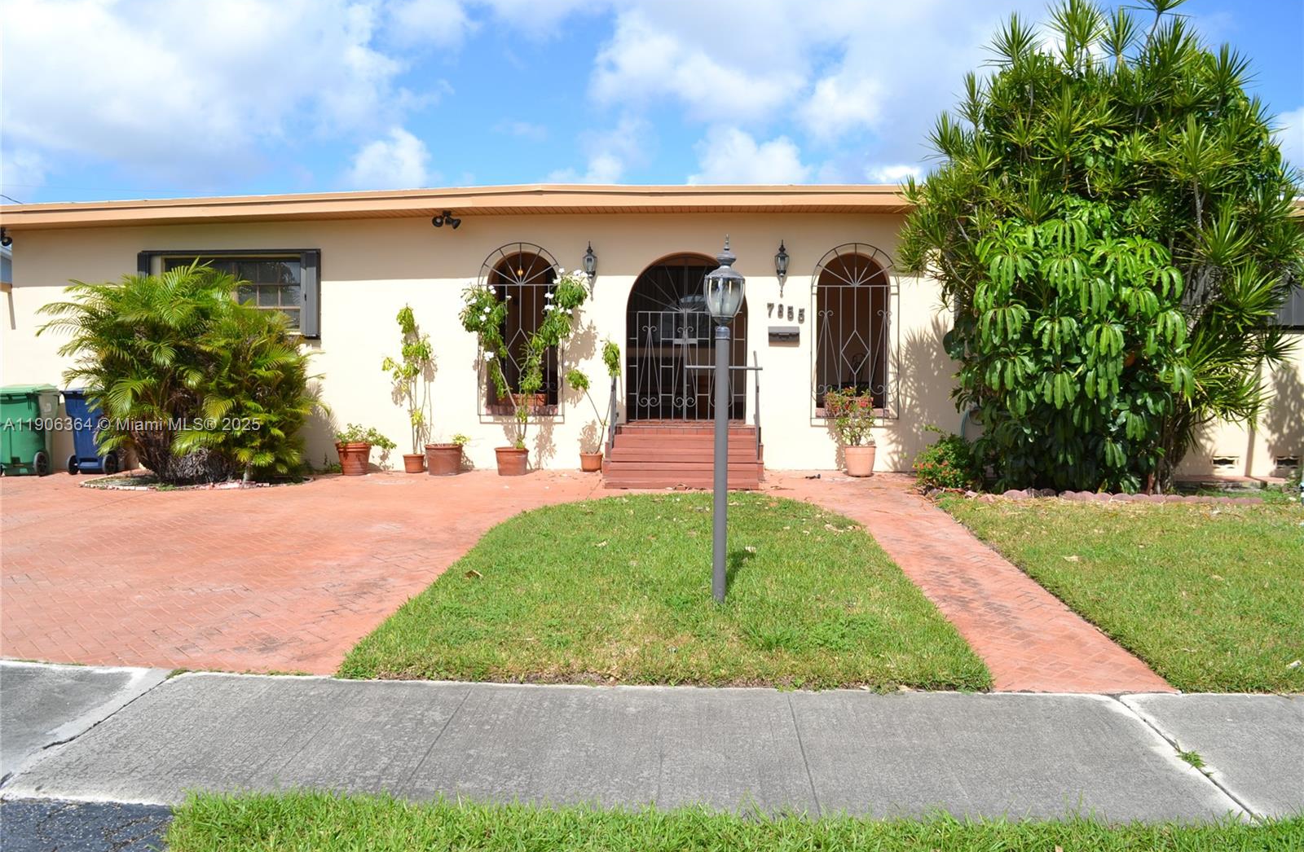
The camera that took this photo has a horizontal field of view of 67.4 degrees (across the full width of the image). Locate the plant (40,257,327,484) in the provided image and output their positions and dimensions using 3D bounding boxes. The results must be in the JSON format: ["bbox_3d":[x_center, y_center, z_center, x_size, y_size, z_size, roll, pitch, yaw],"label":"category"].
[{"bbox_3d":[-5.480,-0.630,11.350,3.100,2.600,2.600,0,4,2],"label":"plant"}]

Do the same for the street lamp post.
[{"bbox_3d":[0.436,-0.020,6.040,0.260,2.280,0.260,0,4,2],"label":"street lamp post"}]

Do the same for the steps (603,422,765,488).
[{"bbox_3d":[0.370,0.327,11.600,1.840,0.650,1.450,0,4,2],"label":"steps"}]

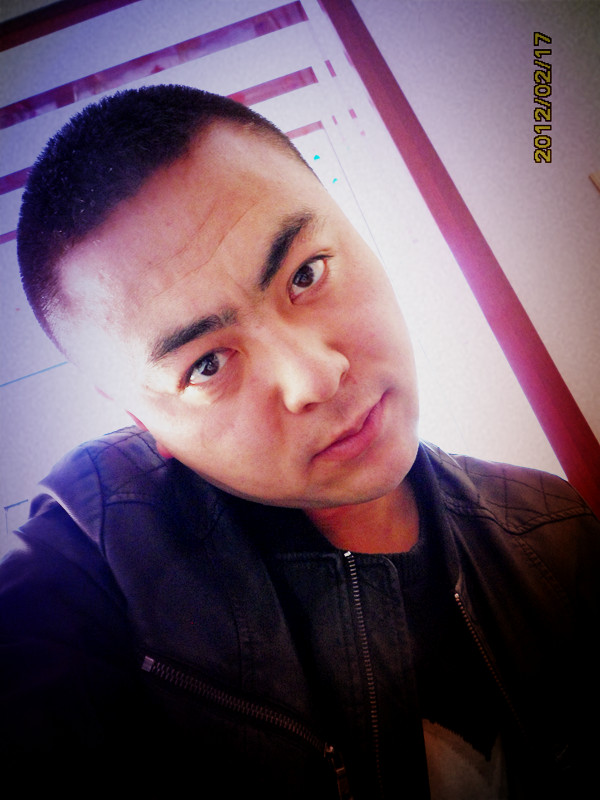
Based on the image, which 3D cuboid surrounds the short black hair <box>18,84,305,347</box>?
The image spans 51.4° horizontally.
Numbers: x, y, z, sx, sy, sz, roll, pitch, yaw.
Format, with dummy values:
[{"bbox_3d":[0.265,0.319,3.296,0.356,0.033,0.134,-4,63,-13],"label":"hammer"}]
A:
[{"bbox_3d":[-0.083,-0.103,0.390,0.174,0.155,0.185,-43,23,-2],"label":"short black hair"}]

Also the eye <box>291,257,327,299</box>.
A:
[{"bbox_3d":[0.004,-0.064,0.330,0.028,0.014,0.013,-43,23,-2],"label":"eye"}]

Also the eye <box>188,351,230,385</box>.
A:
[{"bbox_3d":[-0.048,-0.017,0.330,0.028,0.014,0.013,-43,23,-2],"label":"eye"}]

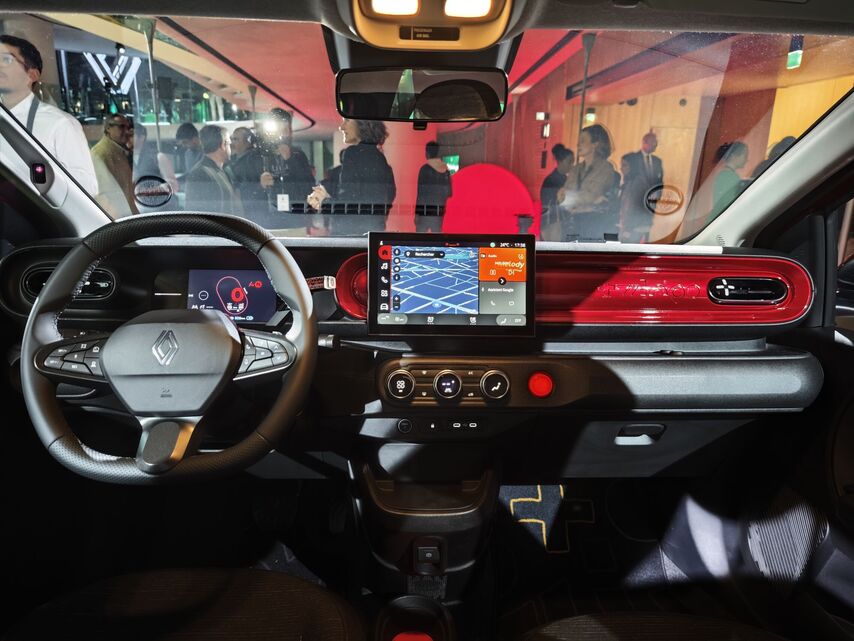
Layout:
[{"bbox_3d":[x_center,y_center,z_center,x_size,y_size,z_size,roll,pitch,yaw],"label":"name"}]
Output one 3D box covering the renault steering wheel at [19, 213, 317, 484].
[{"bbox_3d":[-0.322,0.033,0.734,0.363,0.350,0.095,1,-12,-1],"label":"renault steering wheel"}]

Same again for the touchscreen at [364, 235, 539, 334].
[{"bbox_3d":[0.037,-0.055,0.864,0.249,0.153,0.025,1,1,-1],"label":"touchscreen"}]

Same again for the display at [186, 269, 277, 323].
[{"bbox_3d":[-0.334,-0.042,0.975,0.153,0.092,0.015,1,-1,-1],"label":"display"}]

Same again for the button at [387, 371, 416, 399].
[{"bbox_3d":[-0.039,0.097,0.865,0.042,0.042,0.024,1,3,-1],"label":"button"}]

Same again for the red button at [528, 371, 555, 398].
[{"bbox_3d":[0.177,0.100,0.876,0.038,0.038,0.020,1,3,-1],"label":"red button"}]

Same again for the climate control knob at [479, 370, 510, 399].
[{"bbox_3d":[0.105,0.098,0.869,0.042,0.042,0.024,1,3,-1],"label":"climate control knob"}]

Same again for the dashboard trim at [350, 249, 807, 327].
[{"bbox_3d":[0.247,-0.054,0.965,0.800,0.125,0.050,1,7,-1],"label":"dashboard trim"}]

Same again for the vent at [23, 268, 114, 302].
[{"bbox_3d":[-0.599,-0.063,0.948,0.154,0.058,0.040,1,7,-1],"label":"vent"}]

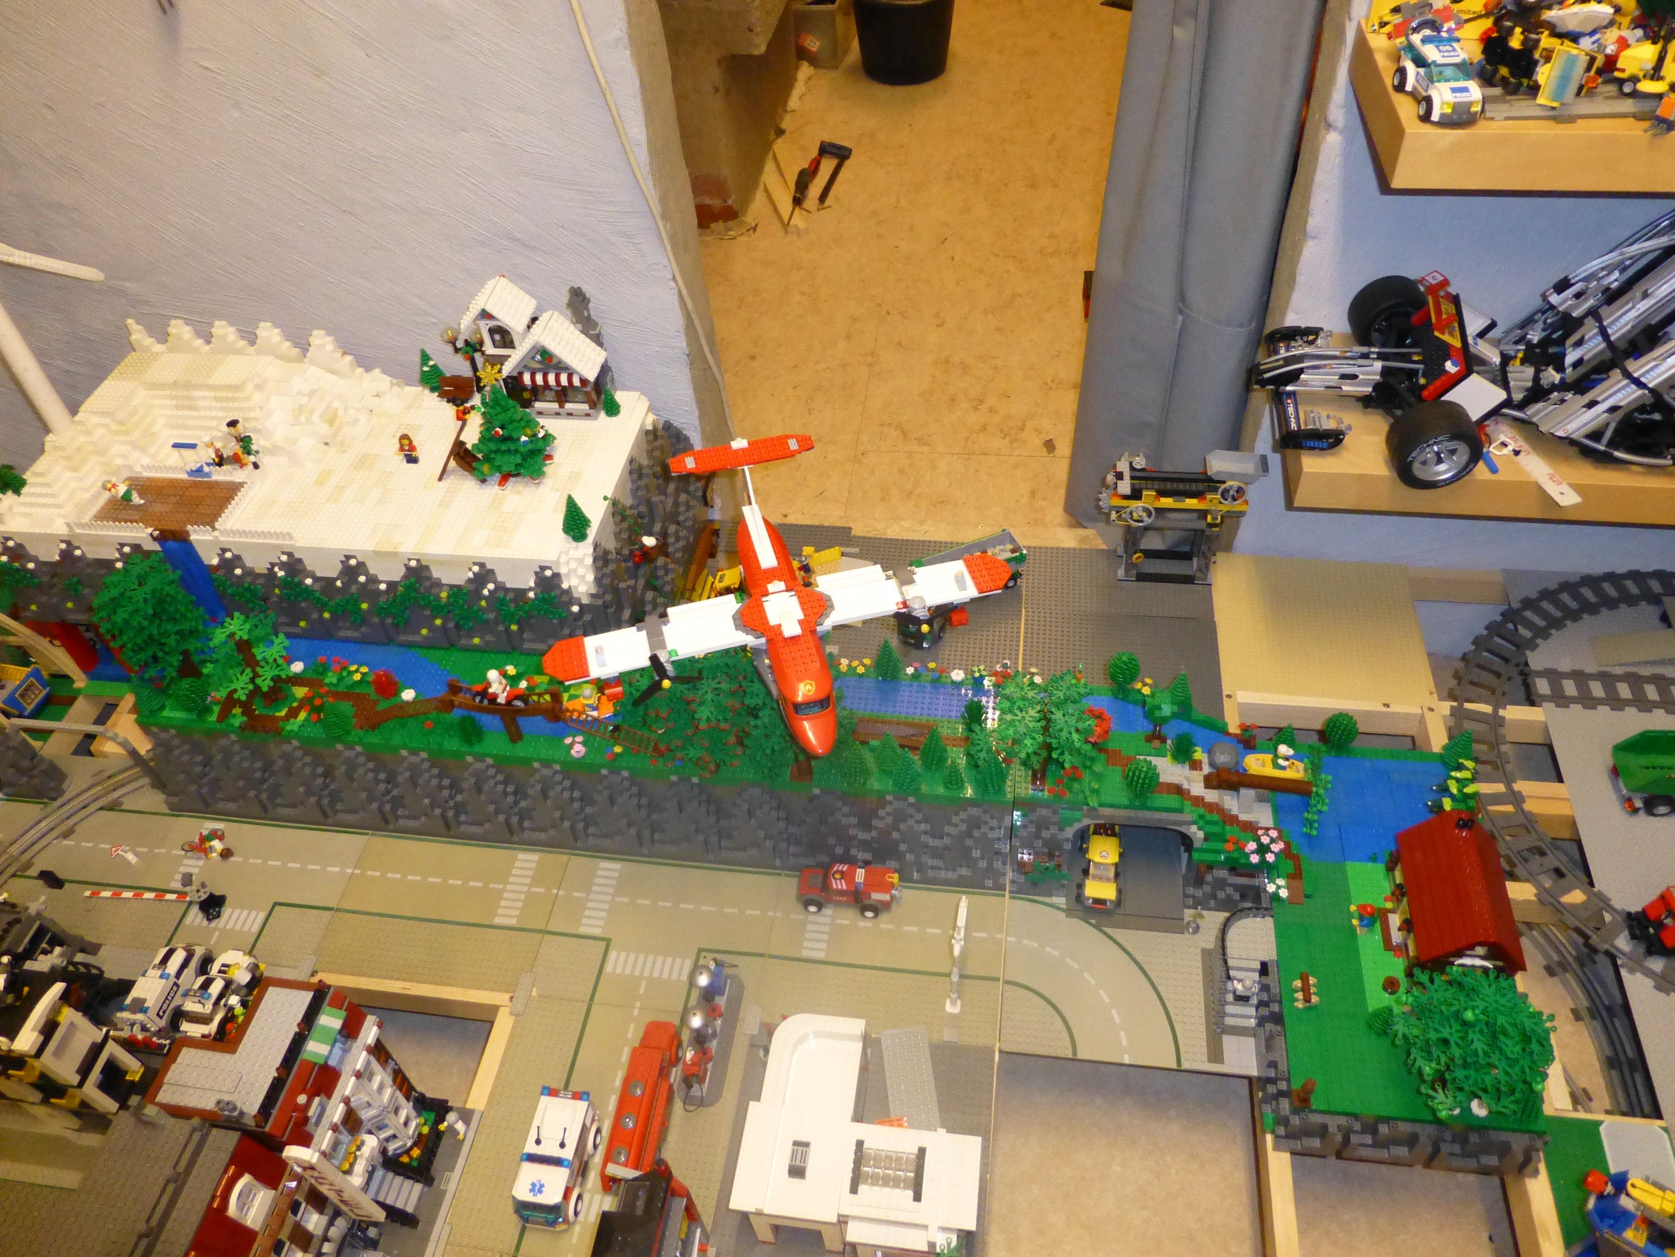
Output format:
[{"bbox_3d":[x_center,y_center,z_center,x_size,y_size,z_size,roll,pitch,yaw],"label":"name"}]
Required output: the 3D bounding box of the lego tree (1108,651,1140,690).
[{"bbox_3d":[0.320,0.051,1.295,0.035,0.062,0.035,4,48,8],"label":"lego tree"}]

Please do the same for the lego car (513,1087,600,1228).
[{"bbox_3d":[-0.272,0.510,1.114,0.065,0.060,0.115,3,47,6],"label":"lego car"}]

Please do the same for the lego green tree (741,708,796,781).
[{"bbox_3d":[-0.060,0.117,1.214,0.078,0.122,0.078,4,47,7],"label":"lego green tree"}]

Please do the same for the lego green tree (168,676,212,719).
[{"bbox_3d":[-0.744,0.081,1.341,0.037,0.049,0.037,4,47,7],"label":"lego green tree"}]

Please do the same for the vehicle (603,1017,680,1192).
[{"bbox_3d":[-0.192,0.469,1.153,0.049,0.055,0.166,4,48,8],"label":"vehicle"}]

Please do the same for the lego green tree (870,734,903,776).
[{"bbox_3d":[0.052,0.129,1.236,0.035,0.062,0.035,4,47,7],"label":"lego green tree"}]

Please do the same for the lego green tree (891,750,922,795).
[{"bbox_3d":[0.072,0.148,1.224,0.032,0.063,0.032,4,48,8],"label":"lego green tree"}]

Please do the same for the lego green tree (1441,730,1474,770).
[{"bbox_3d":[0.701,0.134,1.300,0.032,0.061,0.032,4,48,8],"label":"lego green tree"}]

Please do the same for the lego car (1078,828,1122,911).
[{"bbox_3d":[0.294,0.253,1.296,0.051,0.062,0.116,4,48,8],"label":"lego car"}]

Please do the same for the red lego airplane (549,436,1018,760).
[{"bbox_3d":[-0.056,-0.028,1.097,0.447,0.130,0.325,-12,50,-10],"label":"red lego airplane"}]

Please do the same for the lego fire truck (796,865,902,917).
[{"bbox_3d":[0.013,0.291,1.308,0.115,0.049,0.051,4,47,8],"label":"lego fire truck"}]

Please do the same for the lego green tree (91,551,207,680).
[{"bbox_3d":[-0.781,-0.002,1.334,0.125,0.175,0.125,4,47,7],"label":"lego green tree"}]

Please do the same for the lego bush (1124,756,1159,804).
[{"bbox_3d":[0.313,0.156,1.198,0.035,0.063,0.035,4,48,8],"label":"lego bush"}]

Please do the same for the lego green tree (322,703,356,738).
[{"bbox_3d":[-0.560,0.103,1.308,0.034,0.045,0.034,4,48,8],"label":"lego green tree"}]

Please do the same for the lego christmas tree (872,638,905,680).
[{"bbox_3d":[0.059,0.033,1.330,0.032,0.062,0.032,4,48,8],"label":"lego christmas tree"}]

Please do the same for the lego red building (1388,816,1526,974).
[{"bbox_3d":[0.622,0.276,1.168,0.097,0.101,0.145,4,47,7],"label":"lego red building"}]

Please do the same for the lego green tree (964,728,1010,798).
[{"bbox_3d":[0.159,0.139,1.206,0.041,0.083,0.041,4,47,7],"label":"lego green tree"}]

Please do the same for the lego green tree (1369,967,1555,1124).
[{"bbox_3d":[0.560,0.377,1.037,0.126,0.132,0.126,4,48,8],"label":"lego green tree"}]

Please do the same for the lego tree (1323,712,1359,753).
[{"bbox_3d":[0.573,0.119,1.322,0.035,0.060,0.035,4,48,8],"label":"lego tree"}]

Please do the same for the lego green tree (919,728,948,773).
[{"bbox_3d":[0.104,0.127,1.241,0.032,0.063,0.032,4,48,8],"label":"lego green tree"}]

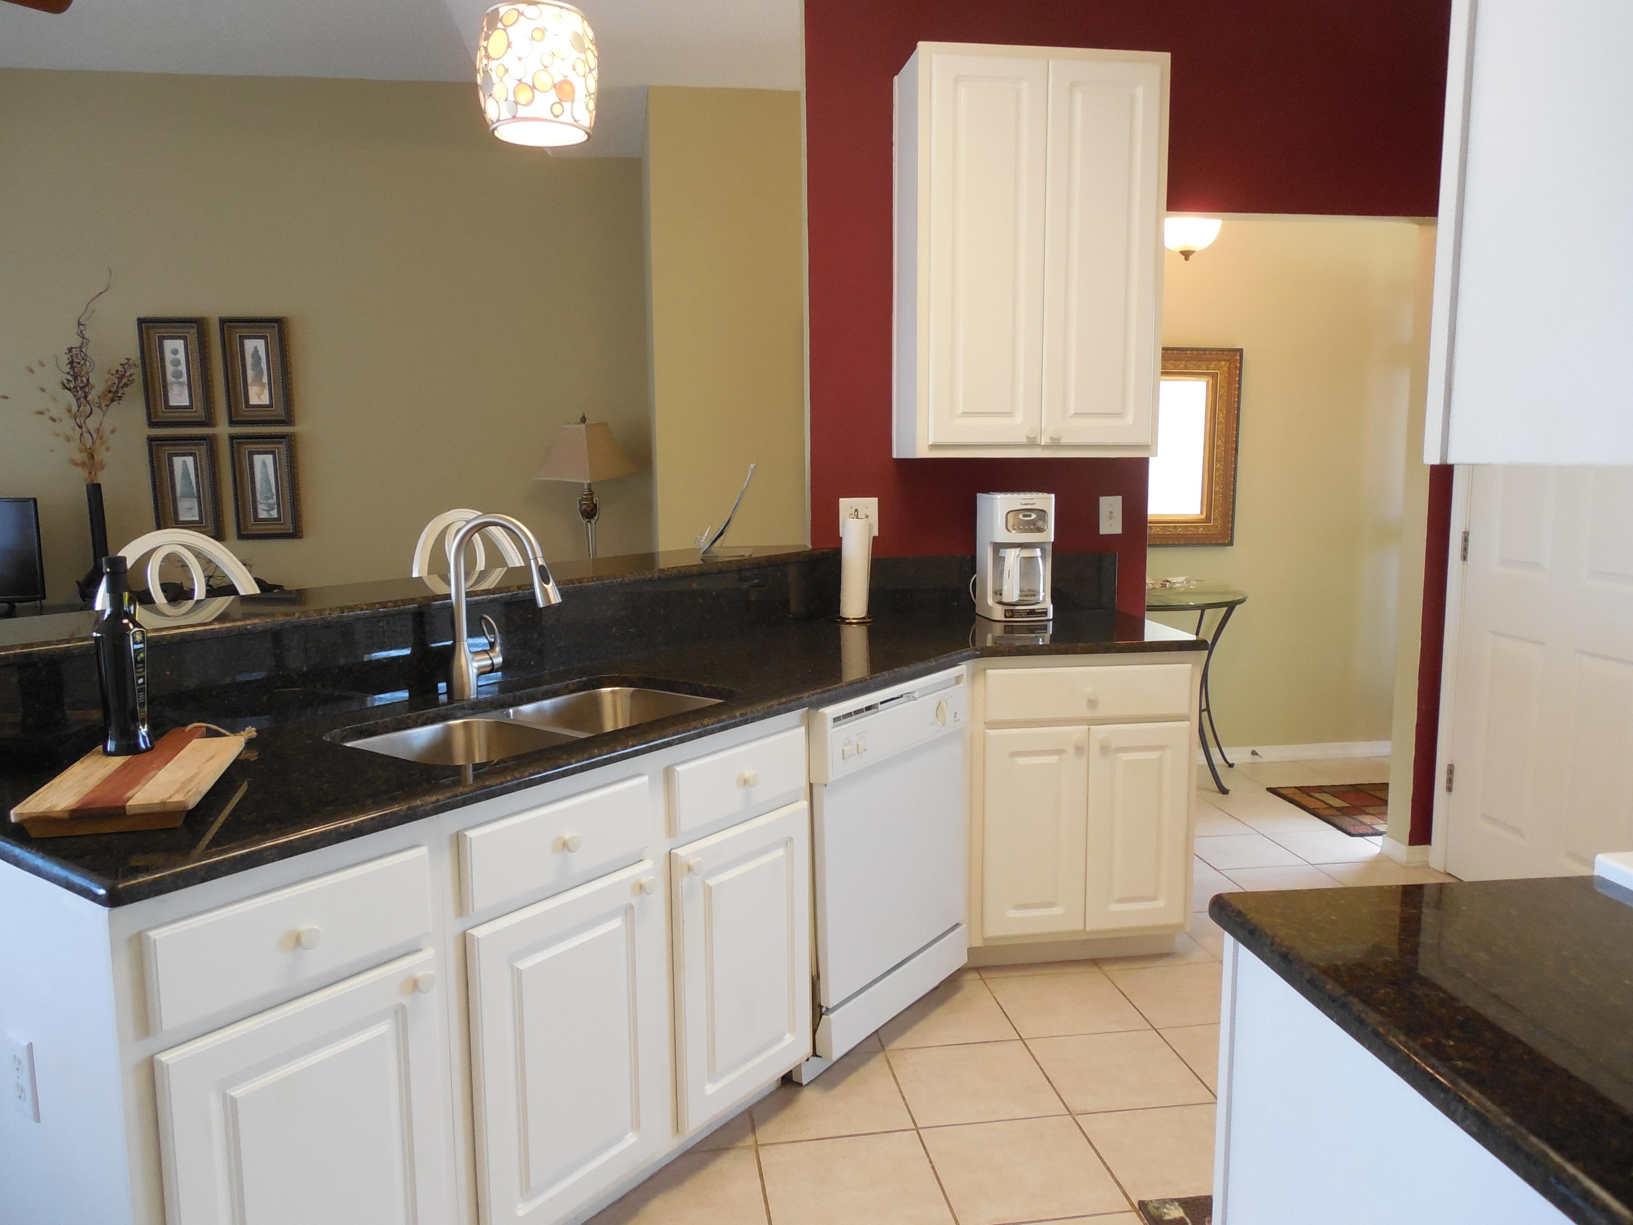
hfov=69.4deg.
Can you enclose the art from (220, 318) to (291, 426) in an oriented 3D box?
[{"bbox_3d":[-2.606,-1.119,5.505,0.297,0.492,0.035,-2,7,-8],"label":"art"}]

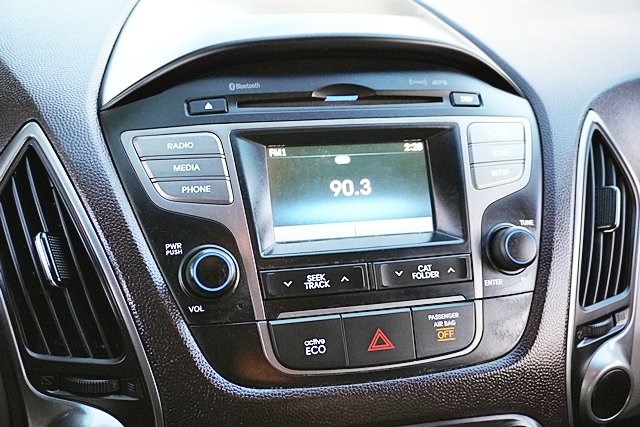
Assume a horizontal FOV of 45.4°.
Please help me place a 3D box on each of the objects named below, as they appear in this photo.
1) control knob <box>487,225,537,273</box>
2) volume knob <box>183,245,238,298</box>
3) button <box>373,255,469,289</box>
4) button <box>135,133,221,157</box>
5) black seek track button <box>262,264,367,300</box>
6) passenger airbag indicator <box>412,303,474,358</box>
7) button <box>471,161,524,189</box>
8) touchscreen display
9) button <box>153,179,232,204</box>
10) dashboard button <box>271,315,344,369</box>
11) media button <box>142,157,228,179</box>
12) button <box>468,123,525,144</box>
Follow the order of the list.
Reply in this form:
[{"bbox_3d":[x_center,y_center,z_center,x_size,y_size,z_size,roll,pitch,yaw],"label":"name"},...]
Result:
[{"bbox_3d":[0.110,0.019,0.437,0.029,0.029,0.017,-4,-9,-16],"label":"control knob"},{"bbox_3d":[-0.056,0.031,0.391,0.029,0.029,0.016,-4,-9,-16],"label":"volume knob"},{"bbox_3d":[0.057,0.032,0.423,0.057,0.015,0.009,-3,-9,-20],"label":"button"},{"bbox_3d":[-0.075,-0.036,0.410,0.045,0.013,0.008,-3,-9,-3],"label":"button"},{"bbox_3d":[-0.003,0.036,0.406,0.057,0.015,0.009,-5,-9,-11],"label":"black seek track button"},{"bbox_3d":[0.068,0.064,0.420,0.037,0.027,0.010,-3,-9,-21],"label":"passenger airbag indicator"},{"bbox_3d":[0.106,-0.022,0.455,0.040,0.015,0.008,-5,-8,-28],"label":"button"},{"bbox_3d":[0.018,-0.013,0.437,0.096,0.054,0.008,-4,-9,-16],"label":"touchscreen display"},{"bbox_3d":[-0.068,-0.011,0.407,0.040,0.015,0.008,-3,-9,-3],"label":"button"},{"bbox_3d":[-0.007,0.069,0.399,0.037,0.027,0.010,-5,-9,-10],"label":"dashboard button"},{"bbox_3d":[-0.071,-0.023,0.408,0.045,0.013,0.008,-3,-9,-3],"label":"media button"},{"bbox_3d":[0.107,-0.048,0.461,0.042,0.013,0.008,-5,-8,-29],"label":"button"}]

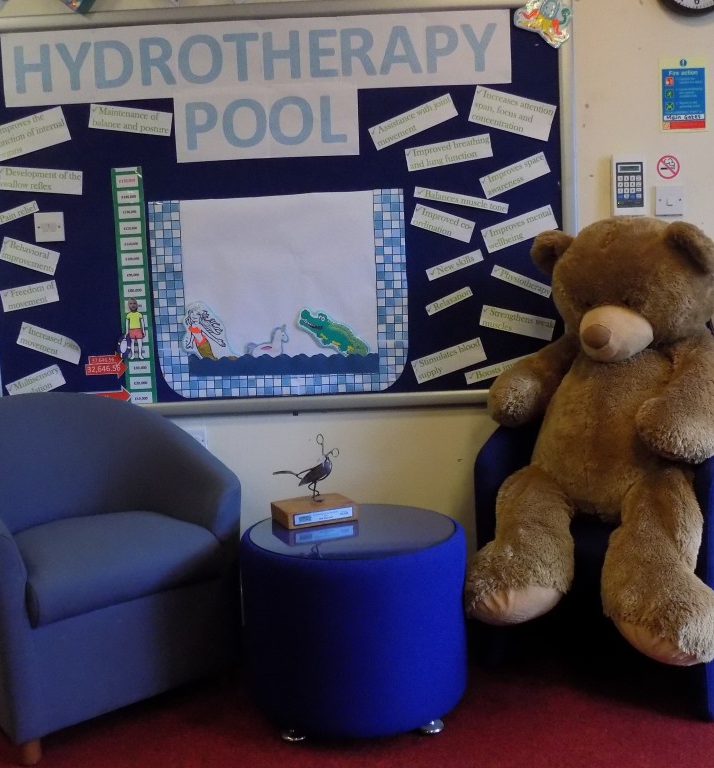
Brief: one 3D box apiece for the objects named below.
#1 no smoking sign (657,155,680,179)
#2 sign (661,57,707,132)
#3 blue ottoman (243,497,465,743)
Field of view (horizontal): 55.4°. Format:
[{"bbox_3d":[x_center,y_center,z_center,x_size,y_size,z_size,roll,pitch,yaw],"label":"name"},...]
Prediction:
[{"bbox_3d":[0.929,-0.646,2.029,0.069,0.069,0.004,-2,4,2],"label":"no smoking sign"},{"bbox_3d":[0.968,-0.856,2.012,0.139,0.216,0.004,-2,4,2],"label":"sign"},{"bbox_3d":[-0.004,0.551,1.662,0.527,0.424,0.527,-2,4,2],"label":"blue ottoman"}]

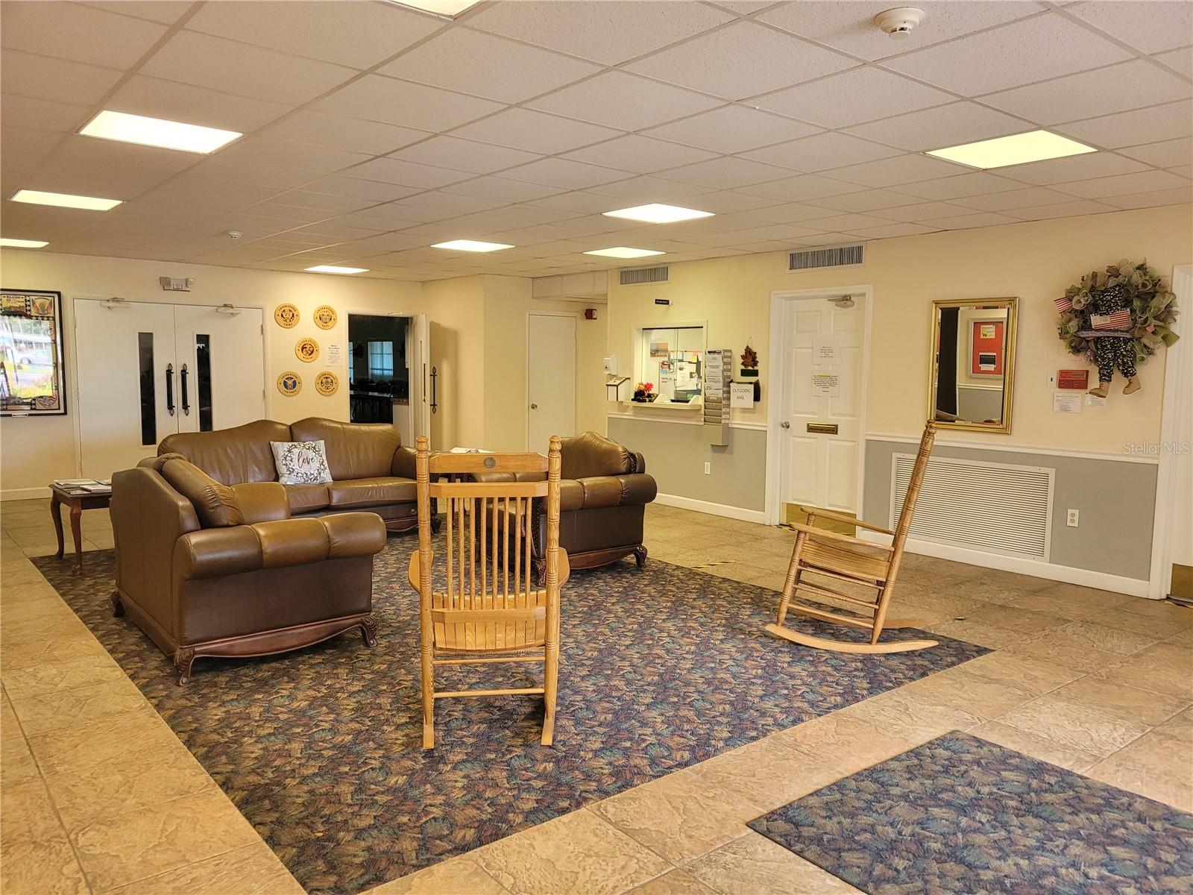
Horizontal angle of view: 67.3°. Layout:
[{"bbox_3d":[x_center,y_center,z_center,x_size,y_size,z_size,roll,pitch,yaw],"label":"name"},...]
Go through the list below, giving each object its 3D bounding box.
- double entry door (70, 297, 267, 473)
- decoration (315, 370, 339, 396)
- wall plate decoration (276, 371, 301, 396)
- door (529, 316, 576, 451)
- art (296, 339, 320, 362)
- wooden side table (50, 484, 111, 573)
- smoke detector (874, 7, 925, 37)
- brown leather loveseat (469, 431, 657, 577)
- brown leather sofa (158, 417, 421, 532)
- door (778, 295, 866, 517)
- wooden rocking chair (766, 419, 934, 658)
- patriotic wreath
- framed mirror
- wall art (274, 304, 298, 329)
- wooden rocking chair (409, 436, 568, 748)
[{"bbox_3d":[-4.580,-0.549,9.764,1.879,2.020,0.060,-3,7,-38],"label":"double entry door"},{"bbox_3d":[-3.253,-0.765,10.821,0.293,0.293,0.025,-4,7,-40],"label":"decoration"},{"bbox_3d":[-3.589,-0.742,10.487,0.296,0.296,0.030,-3,7,-38],"label":"wall plate decoration"},{"bbox_3d":[-0.572,-0.636,11.203,0.774,2.030,0.050,-3,7,-38],"label":"door"},{"bbox_3d":[-3.429,-1.149,10.632,0.293,0.293,0.025,-4,7,-40],"label":"art"},{"bbox_3d":[-3.426,0.533,6.235,0.543,0.553,0.663,-3,7,-38],"label":"wooden side table"},{"bbox_3d":[0.874,-1.212,2.578,0.139,0.053,0.139,1,5,0],"label":"smoke detector"},{"bbox_3d":[-0.249,0.373,6.308,0.980,0.944,0.970,-4,7,-39],"label":"brown leather loveseat"},{"bbox_3d":[-2.379,0.257,7.221,2.081,0.939,1.000,-4,7,-39],"label":"brown leather sofa"},{"bbox_3d":[1.973,-0.272,7.725,0.050,2.040,0.824,-3,7,-38],"label":"door"},{"bbox_3d":[1.347,0.430,4.661,0.848,1.180,0.646,3,6,19],"label":"wooden rocking chair"},{"bbox_3d":[3.307,-0.852,5.747,0.180,0.663,0.754,-3,7,-38],"label":"patriotic wreath"},{"bbox_3d":[2.713,-0.589,6.487,0.040,0.954,0.648,-3,7,-38],"label":"framed mirror"},{"bbox_3d":[-3.603,-1.529,10.447,0.293,0.293,0.025,-4,7,-40],"label":"wall art"},{"bbox_3d":[-0.426,0.512,3.608,0.623,1.176,0.844,0,5,-5],"label":"wooden rocking chair"}]

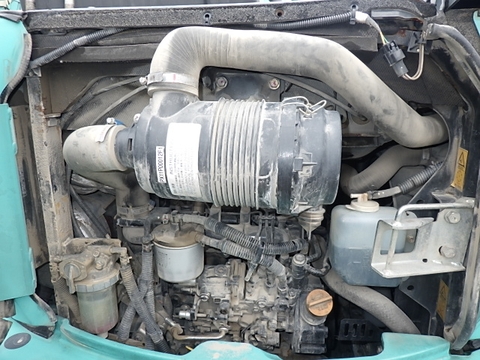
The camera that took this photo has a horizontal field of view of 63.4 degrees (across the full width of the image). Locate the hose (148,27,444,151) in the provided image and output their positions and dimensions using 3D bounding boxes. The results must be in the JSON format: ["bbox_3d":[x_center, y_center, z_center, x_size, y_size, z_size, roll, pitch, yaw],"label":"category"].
[{"bbox_3d":[0.093,-0.150,0.625,0.440,0.180,0.110,2,15,7],"label":"hose"}]

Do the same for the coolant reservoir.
[{"bbox_3d":[0.226,0.110,0.695,0.115,0.146,0.085,2,15,7],"label":"coolant reservoir"}]

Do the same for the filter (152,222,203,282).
[{"bbox_3d":[-0.104,0.121,0.655,0.082,0.086,0.082,2,15,7],"label":"filter"}]

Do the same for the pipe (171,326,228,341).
[{"bbox_3d":[-0.075,0.285,0.720,0.105,0.022,0.028,2,15,7],"label":"pipe"}]

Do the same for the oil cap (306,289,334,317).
[{"bbox_3d":[0.143,0.218,0.690,0.048,0.024,0.048,8,56,5],"label":"oil cap"}]

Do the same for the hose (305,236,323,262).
[{"bbox_3d":[0.131,0.123,0.690,0.030,0.042,0.030,2,15,7],"label":"hose"}]

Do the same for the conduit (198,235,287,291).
[{"bbox_3d":[0.004,0.142,0.675,0.145,0.085,0.045,2,15,7],"label":"conduit"}]

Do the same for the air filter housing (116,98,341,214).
[{"bbox_3d":[-0.019,-0.039,0.640,0.345,0.176,0.172,2,15,7],"label":"air filter housing"}]

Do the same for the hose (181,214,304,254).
[{"bbox_3d":[0.004,0.094,0.670,0.208,0.058,0.045,2,15,7],"label":"hose"}]

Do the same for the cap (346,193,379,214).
[{"bbox_3d":[0.219,0.042,0.695,0.053,0.028,0.050,2,15,7],"label":"cap"}]

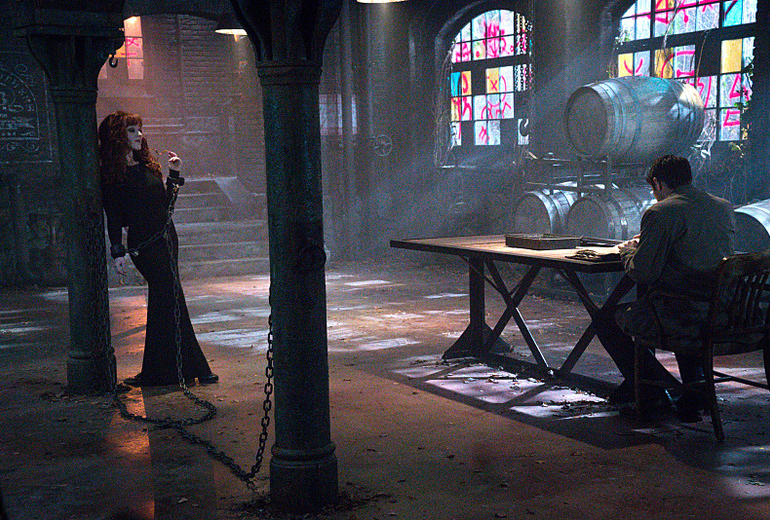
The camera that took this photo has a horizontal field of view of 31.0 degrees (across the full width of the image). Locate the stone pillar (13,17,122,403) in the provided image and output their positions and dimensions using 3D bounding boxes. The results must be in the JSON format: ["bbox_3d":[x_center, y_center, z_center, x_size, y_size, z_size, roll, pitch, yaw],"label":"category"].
[{"bbox_3d":[-1.830,-0.352,8.299,0.530,2.255,0.530,-4,6,-28],"label":"stone pillar"}]

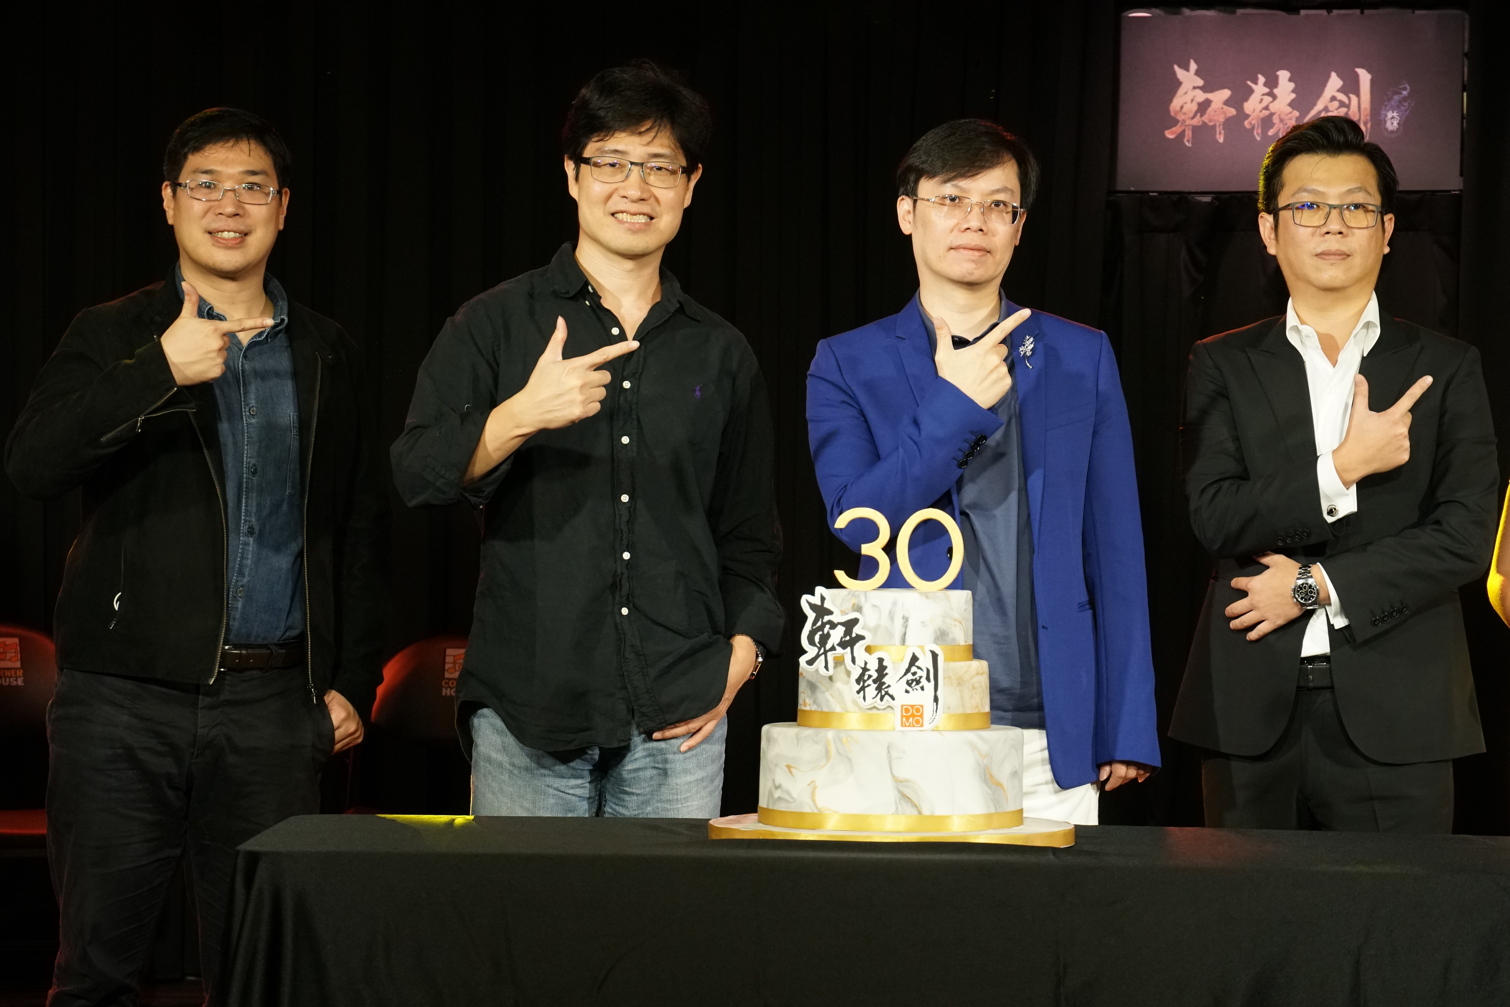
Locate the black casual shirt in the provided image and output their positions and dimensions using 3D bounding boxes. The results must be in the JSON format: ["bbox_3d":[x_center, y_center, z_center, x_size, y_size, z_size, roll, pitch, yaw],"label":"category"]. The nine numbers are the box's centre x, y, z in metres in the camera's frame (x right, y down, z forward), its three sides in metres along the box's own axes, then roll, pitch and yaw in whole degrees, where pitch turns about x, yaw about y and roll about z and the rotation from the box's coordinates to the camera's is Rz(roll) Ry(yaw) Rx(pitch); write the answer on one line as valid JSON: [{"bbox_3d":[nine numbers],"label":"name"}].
[{"bbox_3d":[-0.243,-0.008,5.950,0.540,0.715,0.380,1,-1,-8],"label":"black casual shirt"}]

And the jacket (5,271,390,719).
[{"bbox_3d":[-0.822,-0.010,6.150,0.550,0.670,0.380,1,-1,-14],"label":"jacket"}]

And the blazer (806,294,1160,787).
[{"bbox_3d":[0.338,0.055,6.150,0.525,0.730,0.360,1,-1,1],"label":"blazer"}]

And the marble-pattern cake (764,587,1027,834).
[{"bbox_3d":[0.182,0.270,5.500,0.352,0.310,0.352,1,-1,0],"label":"marble-pattern cake"}]

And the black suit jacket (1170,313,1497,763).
[{"bbox_3d":[0.862,0.051,6.200,0.490,0.670,0.360,1,-1,5],"label":"black suit jacket"}]

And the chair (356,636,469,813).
[{"bbox_3d":[-0.610,0.690,8.500,0.460,0.860,0.500,1,-1,-3],"label":"chair"}]

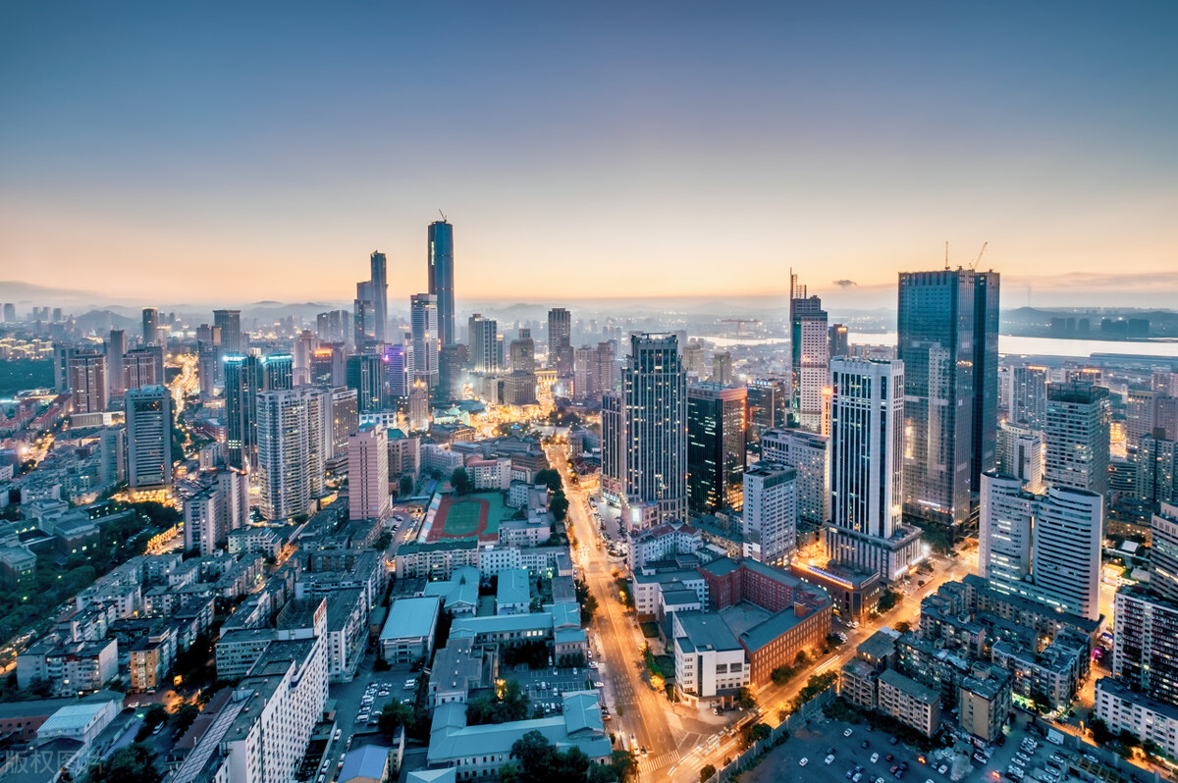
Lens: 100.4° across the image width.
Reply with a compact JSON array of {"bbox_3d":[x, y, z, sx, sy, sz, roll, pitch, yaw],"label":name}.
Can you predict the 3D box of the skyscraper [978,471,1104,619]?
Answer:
[{"bbox_3d":[268.790,90.680,293.290,16.000,78.000,49.000,-6,9,-40],"label":"skyscraper"}]

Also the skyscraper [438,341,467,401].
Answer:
[{"bbox_3d":[-238.270,-26.390,853.690,31.000,117.000,31.000,4,8,35],"label":"skyscraper"}]

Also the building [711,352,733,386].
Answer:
[{"bbox_3d":[238.000,-24.070,868.923,33.000,95.000,20.000,-5,8,-38],"label":"building"}]

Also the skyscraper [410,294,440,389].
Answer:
[{"bbox_3d":[-317.550,-90.320,950.000,37.000,196.000,37.000,2,6,17],"label":"skyscraper"}]

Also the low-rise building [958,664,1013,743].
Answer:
[{"bbox_3d":[169.038,131.539,209.350,25.000,18.500,10.400,-5,8,-38],"label":"low-rise building"}]

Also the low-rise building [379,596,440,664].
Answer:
[{"bbox_3d":[-93.432,125.151,258.289,24.800,14.000,34.000,-1,7,-8],"label":"low-rise building"}]

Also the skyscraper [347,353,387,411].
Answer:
[{"bbox_3d":[-364.960,-13.700,805.000,42.000,97.000,43.000,5,8,38],"label":"skyscraper"}]

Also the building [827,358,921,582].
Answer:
[{"bbox_3d":[198.501,47.438,339.360,43.000,139.000,44.000,-5,8,-38],"label":"building"}]

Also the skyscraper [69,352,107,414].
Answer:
[{"bbox_3d":[-761.050,-2.240,747.000,37.000,106.000,25.000,-5,8,-35],"label":"skyscraper"}]

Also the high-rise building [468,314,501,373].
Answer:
[{"bbox_3d":[-254.090,-111.240,1170.000,46.000,145.000,48.000,3,7,27],"label":"high-rise building"}]

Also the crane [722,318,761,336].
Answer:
[{"bbox_3d":[803.400,-332.800,2597.920,200.000,100.000,40.000,1,7,8],"label":"crane"}]

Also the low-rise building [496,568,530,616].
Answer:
[{"bbox_3d":[-45.247,119.853,293.920,18.500,12.000,35.000,-1,7,-8],"label":"low-rise building"}]

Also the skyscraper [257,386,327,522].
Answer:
[{"bbox_3d":[-261.340,50.210,433.890,38.000,110.000,38.000,5,8,38],"label":"skyscraper"}]

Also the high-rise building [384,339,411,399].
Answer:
[{"bbox_3d":[-312.860,-21.800,801.430,36.000,126.000,29.000,-1,7,-5],"label":"high-rise building"}]

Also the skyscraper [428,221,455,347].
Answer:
[{"bbox_3d":[-328.500,-197.981,1103.950,47.000,356.000,47.000,-5,8,-38],"label":"skyscraper"}]

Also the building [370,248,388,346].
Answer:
[{"bbox_3d":[-685.350,-280.220,1600.000,50.000,340.000,48.000,-3,7,-23],"label":"building"}]

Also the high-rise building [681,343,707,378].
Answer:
[{"bbox_3d":[219.160,-46.730,1016.140,33.000,101.000,26.000,-4,8,-34],"label":"high-rise building"}]

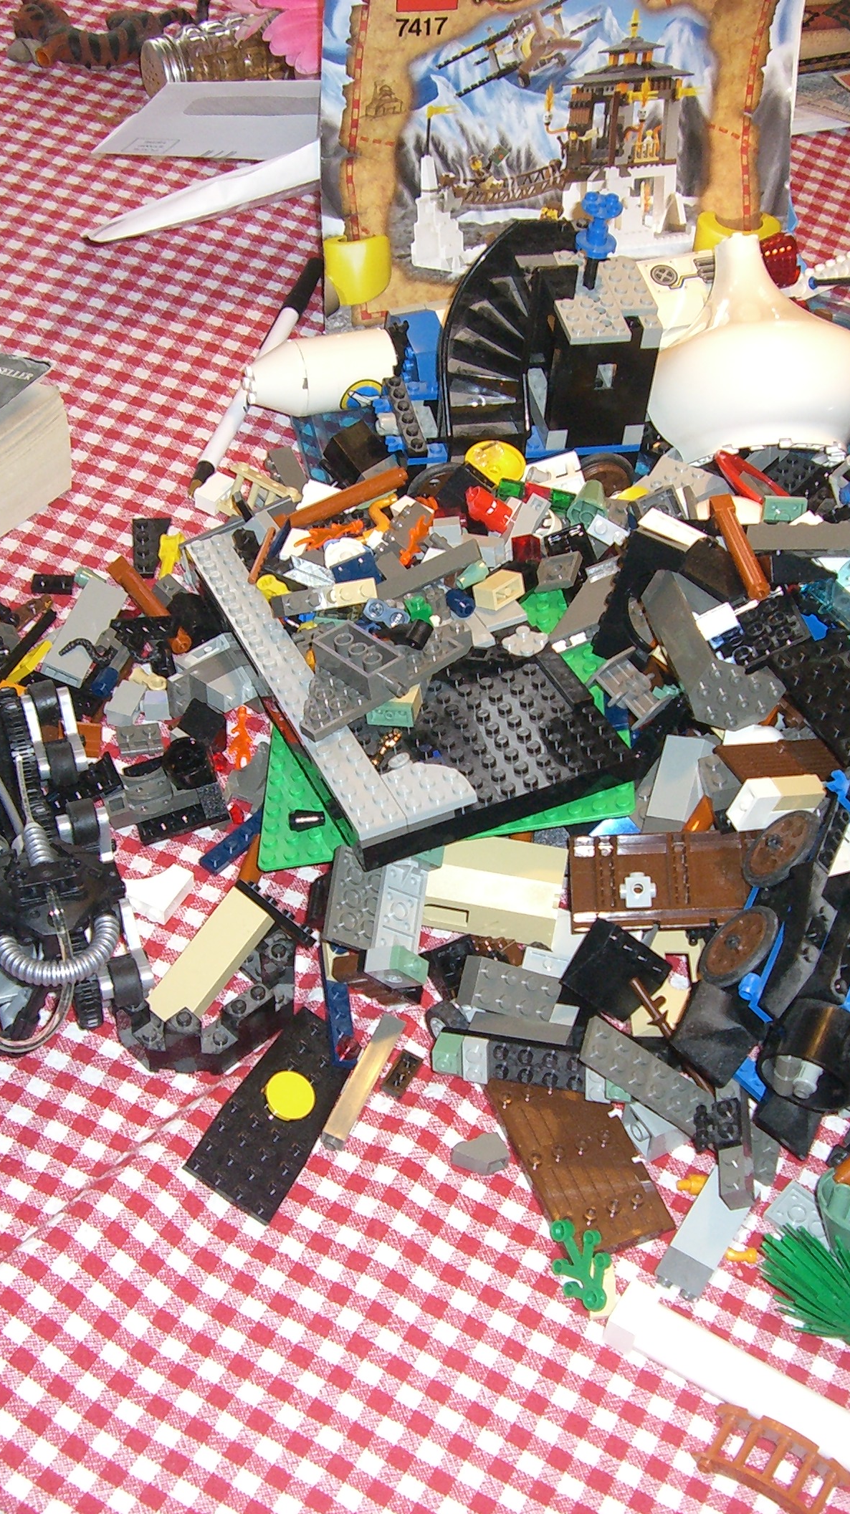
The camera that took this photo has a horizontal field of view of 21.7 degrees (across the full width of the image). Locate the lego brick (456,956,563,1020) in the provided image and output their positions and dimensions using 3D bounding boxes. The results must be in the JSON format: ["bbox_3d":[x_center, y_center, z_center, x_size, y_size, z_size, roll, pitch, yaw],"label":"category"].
[{"bbox_3d":[0.026,0.077,0.730,0.032,0.011,0.016,18,80,-27],"label":"lego brick"}]

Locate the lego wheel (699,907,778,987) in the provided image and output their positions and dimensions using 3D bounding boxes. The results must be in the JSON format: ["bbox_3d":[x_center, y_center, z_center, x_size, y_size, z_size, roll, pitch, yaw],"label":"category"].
[{"bbox_3d":[0.104,0.062,0.733,0.006,0.031,0.031,40,45,-21],"label":"lego wheel"}]

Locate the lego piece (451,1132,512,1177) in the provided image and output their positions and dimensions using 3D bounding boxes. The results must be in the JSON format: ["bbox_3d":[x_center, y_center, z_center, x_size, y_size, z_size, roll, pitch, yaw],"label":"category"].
[{"bbox_3d":[0.017,0.127,0.702,0.016,0.008,0.011,-15,50,-17],"label":"lego piece"}]

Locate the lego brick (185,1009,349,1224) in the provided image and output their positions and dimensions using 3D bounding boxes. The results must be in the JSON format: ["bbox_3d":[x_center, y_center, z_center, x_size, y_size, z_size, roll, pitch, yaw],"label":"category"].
[{"bbox_3d":[-0.047,0.114,0.705,0.032,0.005,0.072,34,51,0],"label":"lego brick"}]

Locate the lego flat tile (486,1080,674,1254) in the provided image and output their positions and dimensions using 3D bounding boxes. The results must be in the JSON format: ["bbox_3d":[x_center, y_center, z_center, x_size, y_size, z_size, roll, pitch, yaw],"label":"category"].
[{"bbox_3d":[0.050,0.127,0.705,0.033,0.005,0.065,-14,50,-16],"label":"lego flat tile"}]

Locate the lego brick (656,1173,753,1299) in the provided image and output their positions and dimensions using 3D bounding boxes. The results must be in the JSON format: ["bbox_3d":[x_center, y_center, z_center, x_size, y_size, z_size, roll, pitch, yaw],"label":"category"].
[{"bbox_3d":[0.085,0.145,0.665,0.016,0.011,0.043,25,51,19],"label":"lego brick"}]

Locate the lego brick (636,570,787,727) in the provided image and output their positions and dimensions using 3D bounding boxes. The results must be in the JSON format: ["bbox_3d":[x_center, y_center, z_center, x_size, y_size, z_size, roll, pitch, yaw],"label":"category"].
[{"bbox_3d":[0.100,-0.037,0.775,0.037,0.022,0.066,-16,49,-5],"label":"lego brick"}]

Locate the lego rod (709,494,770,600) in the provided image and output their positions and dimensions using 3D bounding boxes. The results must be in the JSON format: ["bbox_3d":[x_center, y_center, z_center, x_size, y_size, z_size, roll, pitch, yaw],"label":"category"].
[{"bbox_3d":[0.114,-0.076,0.796,0.008,0.008,0.056,-7,46,-9],"label":"lego rod"}]

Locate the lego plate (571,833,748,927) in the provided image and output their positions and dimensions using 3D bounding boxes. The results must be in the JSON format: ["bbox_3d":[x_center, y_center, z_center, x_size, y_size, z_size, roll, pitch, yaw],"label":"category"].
[{"bbox_3d":[0.079,0.040,0.718,0.065,0.006,0.036,-4,53,3],"label":"lego plate"}]

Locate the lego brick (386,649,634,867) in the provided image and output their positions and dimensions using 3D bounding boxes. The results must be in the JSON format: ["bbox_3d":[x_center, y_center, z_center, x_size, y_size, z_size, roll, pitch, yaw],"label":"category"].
[{"bbox_3d":[0.013,-0.003,0.748,0.094,0.011,0.074,-19,39,-13],"label":"lego brick"}]

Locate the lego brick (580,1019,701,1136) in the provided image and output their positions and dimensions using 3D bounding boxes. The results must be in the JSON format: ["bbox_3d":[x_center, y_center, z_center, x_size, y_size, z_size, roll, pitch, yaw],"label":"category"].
[{"bbox_3d":[0.069,0.102,0.703,0.048,0.005,0.016,35,47,-17],"label":"lego brick"}]

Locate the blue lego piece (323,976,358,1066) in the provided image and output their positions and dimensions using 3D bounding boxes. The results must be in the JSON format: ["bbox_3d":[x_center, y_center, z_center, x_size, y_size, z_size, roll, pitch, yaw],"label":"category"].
[{"bbox_3d":[-0.028,0.085,0.718,0.008,0.005,0.042,-8,48,-10],"label":"blue lego piece"}]

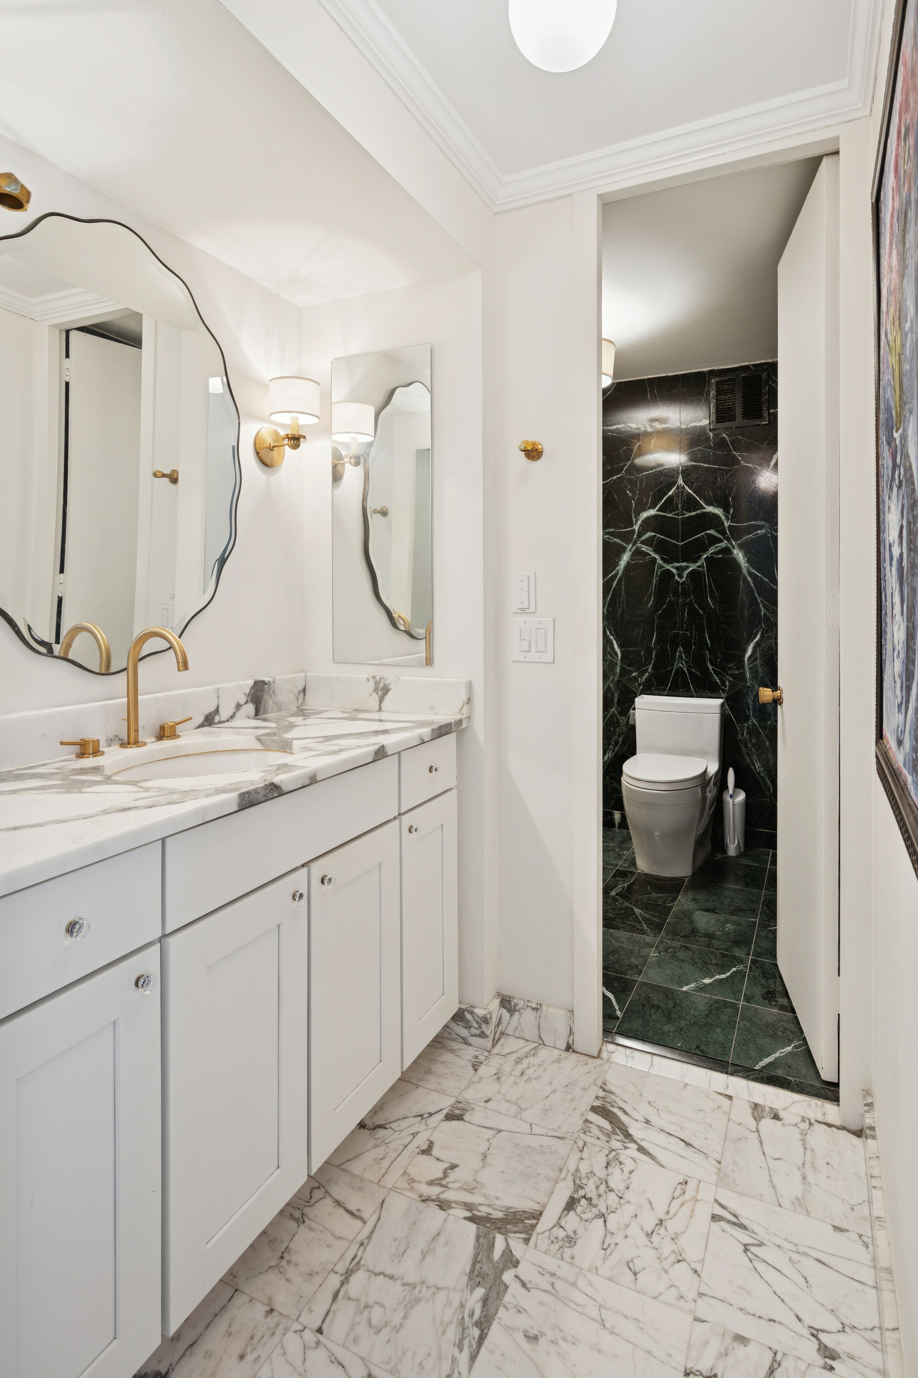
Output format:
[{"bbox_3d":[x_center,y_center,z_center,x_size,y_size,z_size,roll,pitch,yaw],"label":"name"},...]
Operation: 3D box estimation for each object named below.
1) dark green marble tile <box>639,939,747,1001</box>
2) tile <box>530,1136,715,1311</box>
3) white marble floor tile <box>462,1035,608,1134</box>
[{"bbox_3d":[0.785,0.929,2.274,0.305,0.010,0.308,3,7,27],"label":"dark green marble tile"},{"bbox_3d":[0.341,1.069,1.393,0.305,0.012,0.305,3,7,27],"label":"tile"},{"bbox_3d":[0.197,1.012,1.774,0.305,0.010,0.299,3,7,27],"label":"white marble floor tile"}]

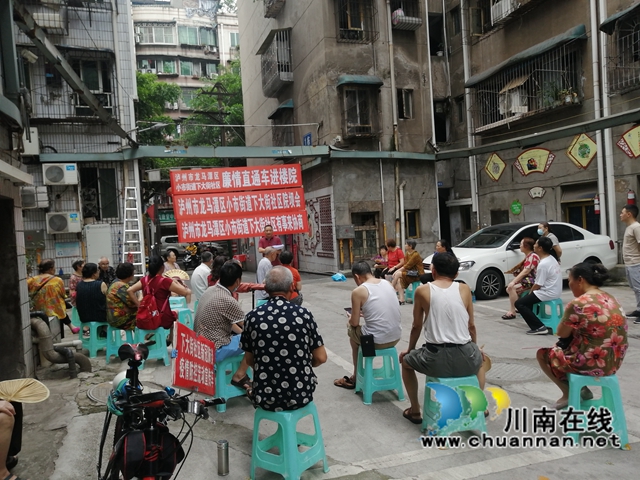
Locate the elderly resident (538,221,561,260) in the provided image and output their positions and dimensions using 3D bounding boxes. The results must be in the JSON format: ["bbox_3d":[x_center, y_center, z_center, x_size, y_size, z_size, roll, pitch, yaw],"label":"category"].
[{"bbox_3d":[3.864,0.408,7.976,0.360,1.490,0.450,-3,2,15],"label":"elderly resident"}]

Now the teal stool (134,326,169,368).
[{"bbox_3d":[-2.112,1.333,5.997,0.340,0.465,0.340,-4,1,-33],"label":"teal stool"}]

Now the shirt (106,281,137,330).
[{"bbox_3d":[-2.596,0.809,6.288,0.460,0.620,0.340,-3,1,27],"label":"shirt"}]

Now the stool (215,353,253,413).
[{"bbox_3d":[-0.826,1.265,4.380,0.345,0.447,0.340,-4,1,-36],"label":"stool"}]

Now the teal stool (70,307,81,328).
[{"bbox_3d":[-4.258,1.415,8.722,0.350,0.472,0.350,-4,2,-20],"label":"teal stool"}]

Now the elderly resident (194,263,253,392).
[{"bbox_3d":[-0.799,0.854,4.531,0.720,1.320,0.520,-4,1,-44],"label":"elderly resident"}]

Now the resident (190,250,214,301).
[{"bbox_3d":[-1.954,0.881,8.506,0.500,1.310,0.720,-3,1,33],"label":"resident"}]

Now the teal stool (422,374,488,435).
[{"bbox_3d":[1.002,1.244,3.655,0.350,0.472,0.350,-4,2,-10],"label":"teal stool"}]

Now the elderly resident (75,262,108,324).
[{"bbox_3d":[-3.170,0.965,6.914,0.480,1.290,0.680,-3,1,12],"label":"elderly resident"}]

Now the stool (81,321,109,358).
[{"bbox_3d":[-3.149,1.385,6.790,0.340,0.447,0.345,-3,1,32],"label":"stool"}]

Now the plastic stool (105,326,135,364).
[{"bbox_3d":[-2.677,1.385,6.523,0.350,0.472,0.350,-4,2,-8],"label":"plastic stool"}]

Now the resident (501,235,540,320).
[{"bbox_3d":[3.309,0.588,7.814,0.720,1.280,0.470,-3,1,25],"label":"resident"}]

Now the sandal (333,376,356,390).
[{"bbox_3d":[0.275,1.406,4.739,0.270,0.090,0.105,-3,1,37],"label":"sandal"}]

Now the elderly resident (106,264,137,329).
[{"bbox_3d":[-2.526,0.935,6.415,0.500,1.280,0.700,-3,1,27],"label":"elderly resident"}]

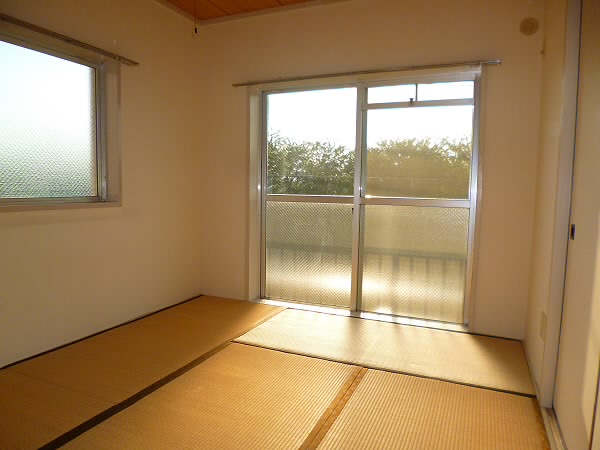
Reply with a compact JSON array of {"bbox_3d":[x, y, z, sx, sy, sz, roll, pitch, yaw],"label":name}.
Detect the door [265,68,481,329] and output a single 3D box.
[{"bbox_3d":[0.445,-0.202,3.304,1.704,1.801,0.090,3,5,23],"label":"door"}]

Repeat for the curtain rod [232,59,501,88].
[{"bbox_3d":[0.368,-1.109,3.088,2.033,0.030,0.070,3,5,23],"label":"curtain rod"}]

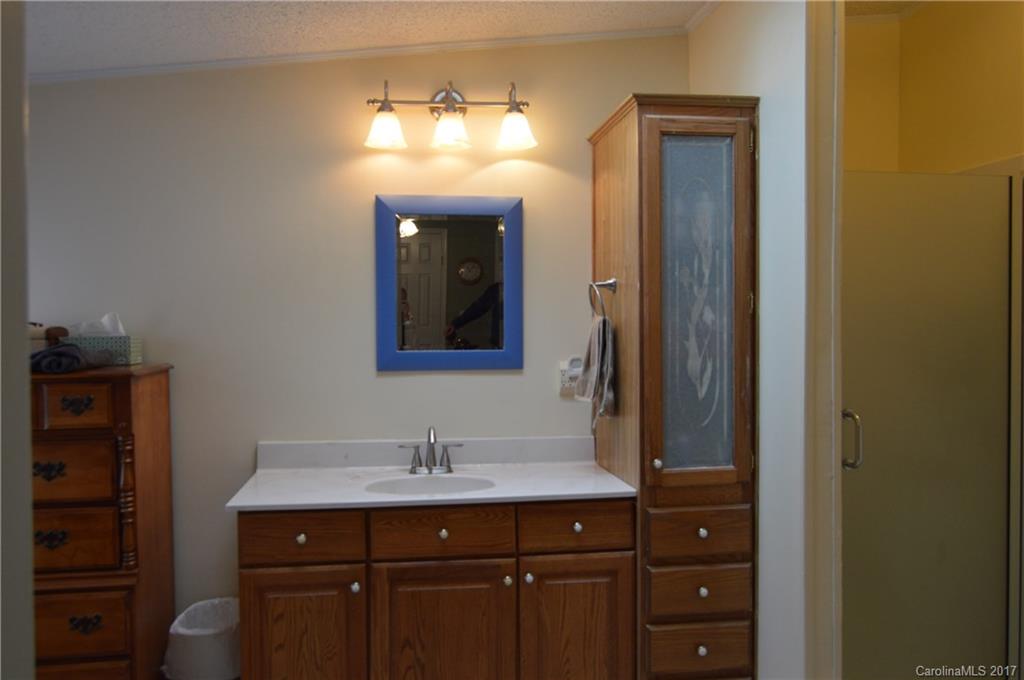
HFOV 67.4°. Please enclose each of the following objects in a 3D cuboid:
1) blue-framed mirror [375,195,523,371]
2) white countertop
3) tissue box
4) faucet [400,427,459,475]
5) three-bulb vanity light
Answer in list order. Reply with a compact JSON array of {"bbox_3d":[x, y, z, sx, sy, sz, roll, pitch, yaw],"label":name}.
[{"bbox_3d":[-0.229,-0.209,2.862,0.547,0.646,0.026,0,1,-8],"label":"blue-framed mirror"},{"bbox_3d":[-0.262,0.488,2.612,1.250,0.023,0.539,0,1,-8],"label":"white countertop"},{"bbox_3d":[-1.391,0.037,2.602,0.224,0.098,0.122,0,1,-8],"label":"tissue box"},{"bbox_3d":[-0.280,0.398,2.696,0.231,0.160,0.145,0,1,-8],"label":"faucet"},{"bbox_3d":[-0.216,-0.811,2.774,0.626,0.234,0.182,0,1,-8],"label":"three-bulb vanity light"}]

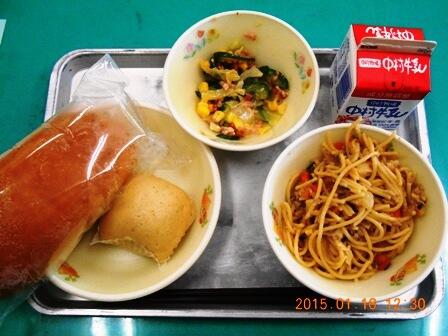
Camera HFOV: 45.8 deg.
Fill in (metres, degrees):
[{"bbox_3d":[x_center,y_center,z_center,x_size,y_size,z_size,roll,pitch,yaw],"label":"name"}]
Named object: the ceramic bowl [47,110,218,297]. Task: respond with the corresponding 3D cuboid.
[{"bbox_3d":[-0.083,0.030,0.440,0.161,0.045,0.161,0,71,0],"label":"ceramic bowl"}]

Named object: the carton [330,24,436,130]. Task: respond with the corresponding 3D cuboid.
[{"bbox_3d":[0.133,-0.079,0.449,0.058,0.096,0.058,2,71,1],"label":"carton"}]

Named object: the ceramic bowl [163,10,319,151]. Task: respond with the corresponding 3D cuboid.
[{"bbox_3d":[0.014,-0.065,0.465,0.130,0.058,0.130,0,71,0],"label":"ceramic bowl"}]

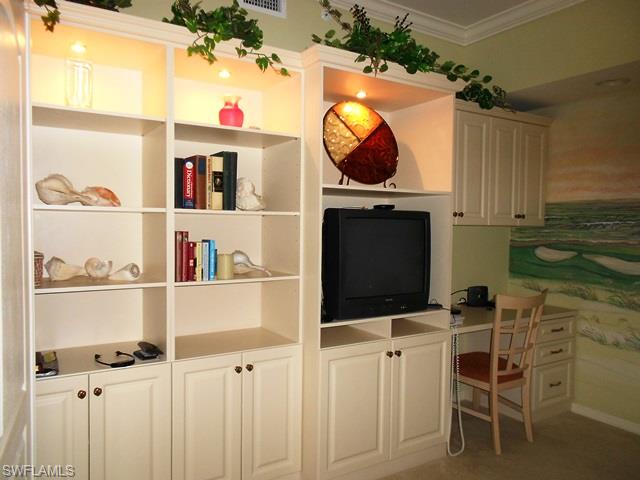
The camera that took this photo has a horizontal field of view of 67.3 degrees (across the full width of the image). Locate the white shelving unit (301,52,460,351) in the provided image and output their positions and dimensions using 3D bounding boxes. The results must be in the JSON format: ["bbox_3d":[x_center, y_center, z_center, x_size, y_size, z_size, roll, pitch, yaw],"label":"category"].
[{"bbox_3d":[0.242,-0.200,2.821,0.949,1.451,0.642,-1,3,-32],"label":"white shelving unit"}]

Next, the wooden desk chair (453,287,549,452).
[{"bbox_3d":[1.089,0.794,3.114,0.502,0.986,0.512,-1,3,-32],"label":"wooden desk chair"}]

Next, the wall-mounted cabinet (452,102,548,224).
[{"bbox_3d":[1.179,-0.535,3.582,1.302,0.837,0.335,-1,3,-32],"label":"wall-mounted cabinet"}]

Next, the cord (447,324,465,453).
[{"bbox_3d":[0.820,0.902,2.893,0.116,0.781,0.046,-1,3,-32],"label":"cord"}]

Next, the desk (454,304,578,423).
[{"bbox_3d":[1.188,0.901,3.507,1.395,0.744,0.586,-1,3,-32],"label":"desk"}]

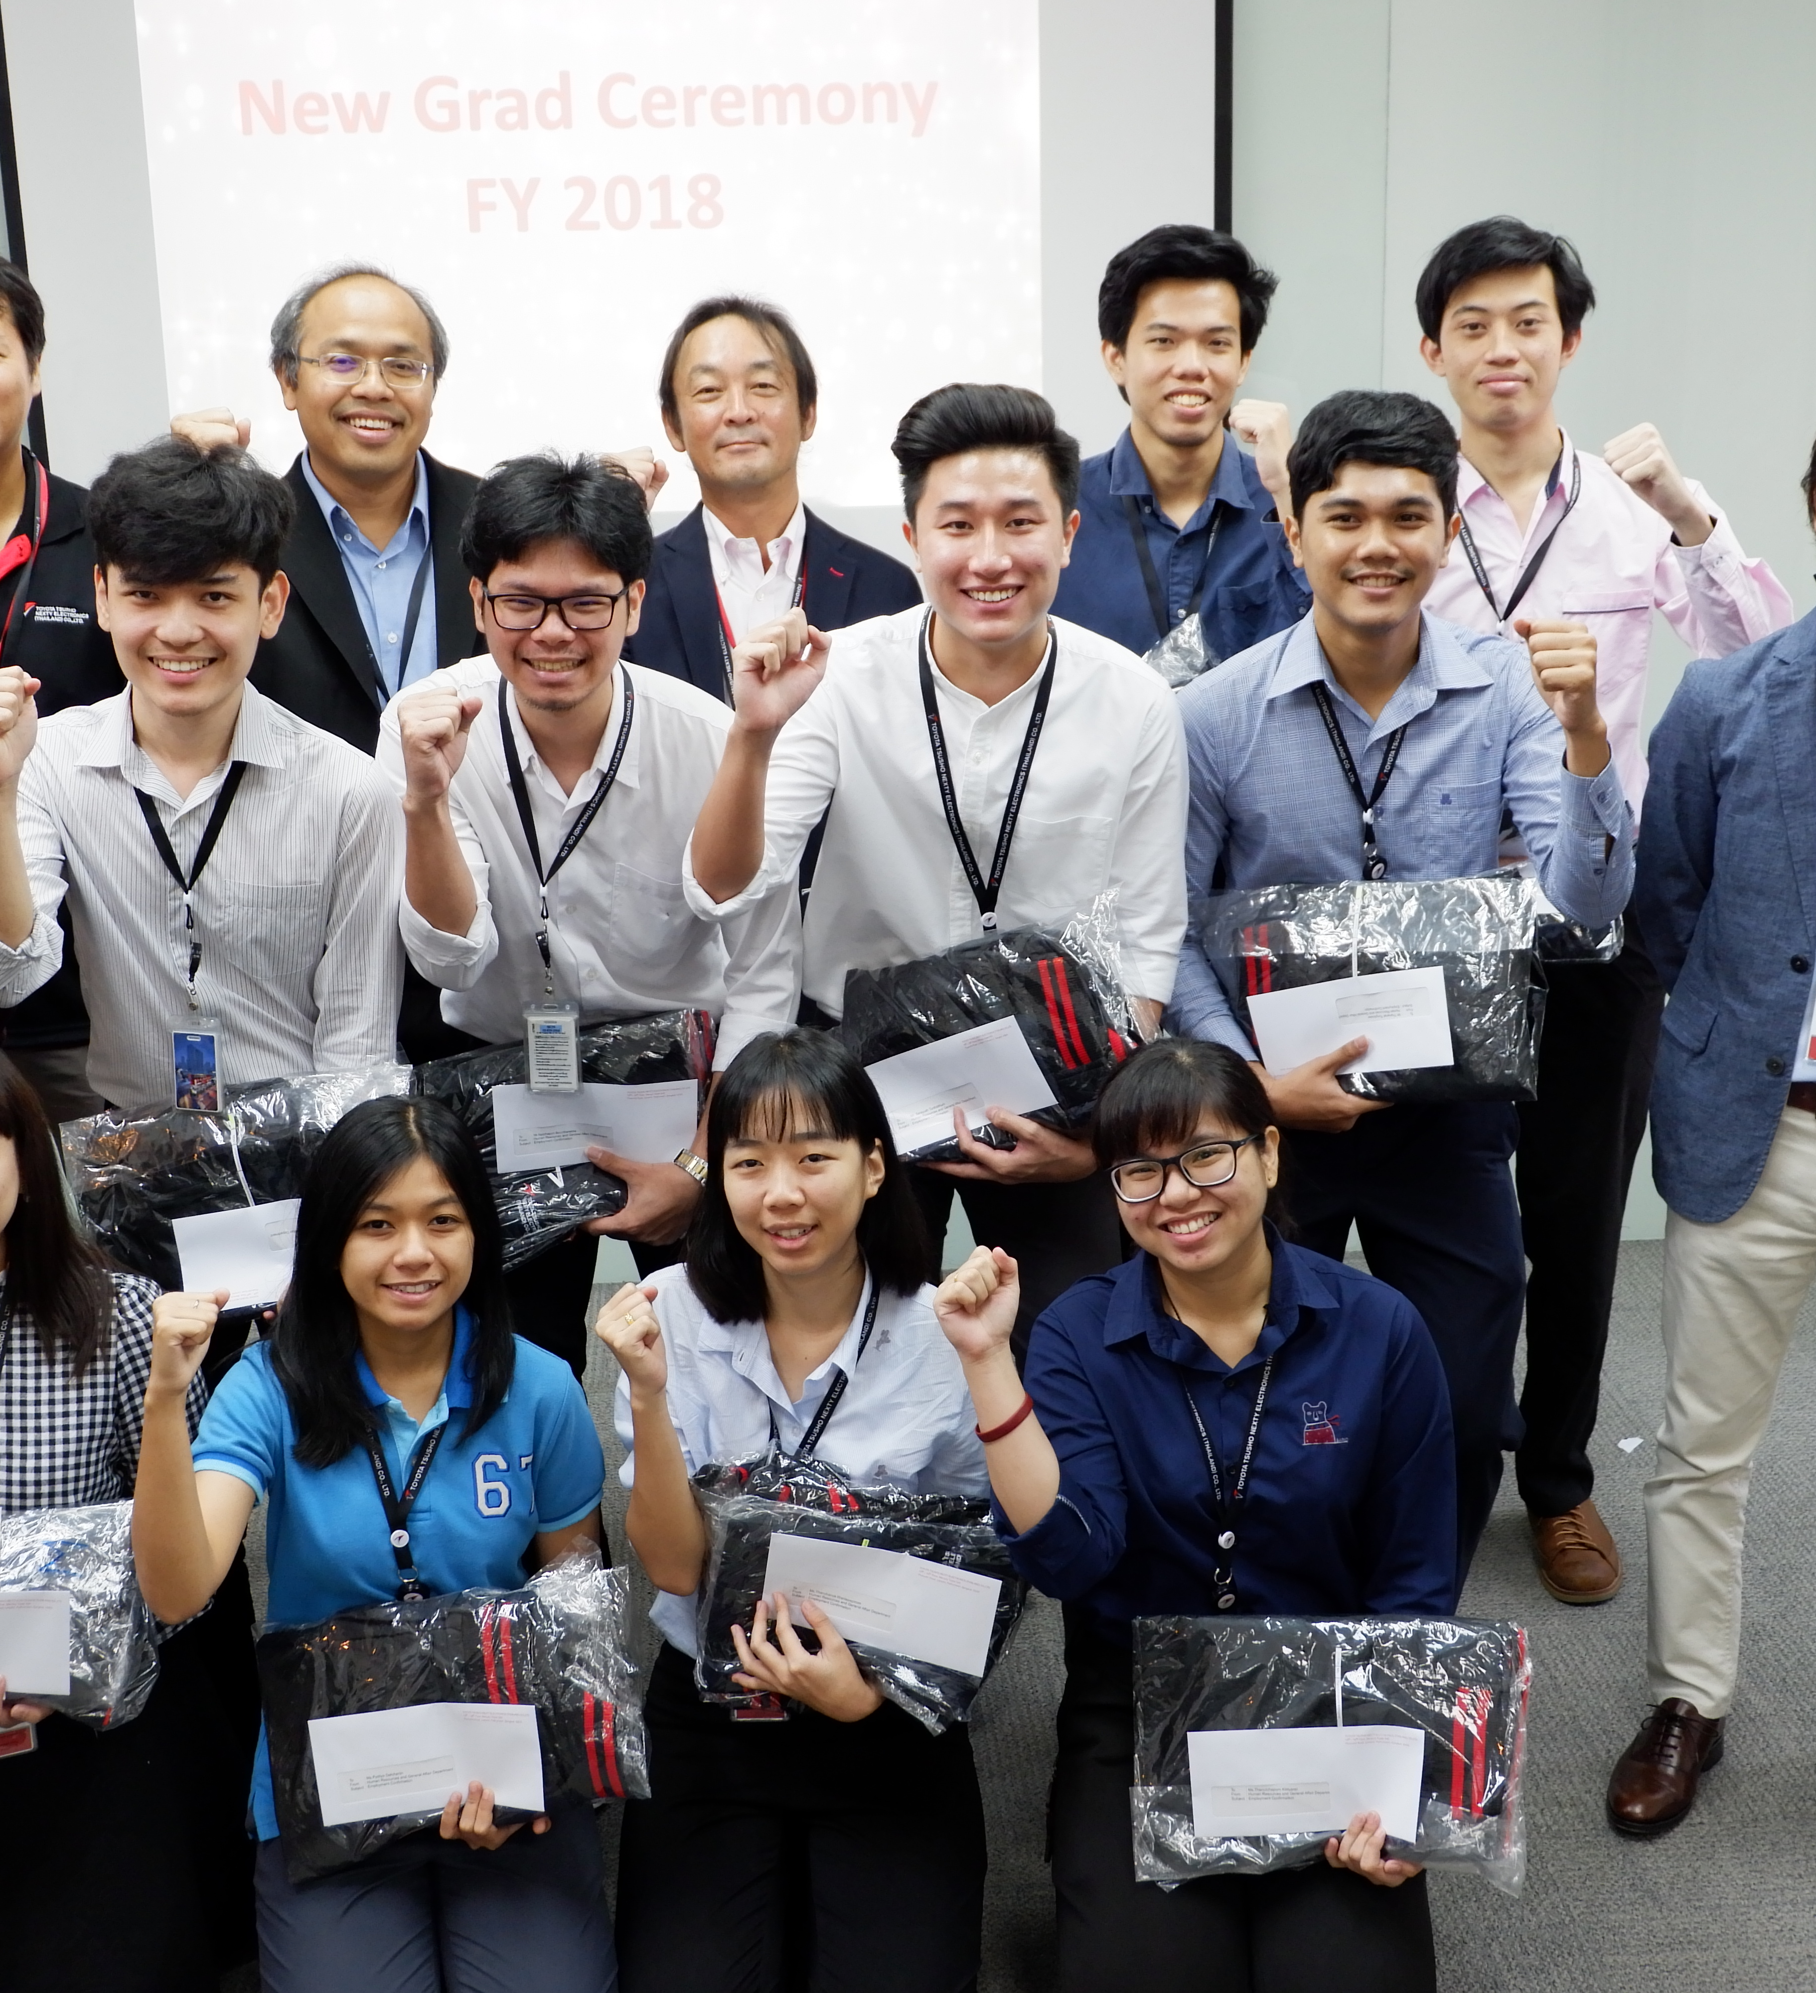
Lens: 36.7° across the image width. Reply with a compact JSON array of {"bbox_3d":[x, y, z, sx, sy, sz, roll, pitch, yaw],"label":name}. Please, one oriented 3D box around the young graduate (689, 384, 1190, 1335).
[{"bbox_3d":[0.048,0.143,3.188,0.570,1.620,0.520,-2,15,-3],"label":"young graduate"}]

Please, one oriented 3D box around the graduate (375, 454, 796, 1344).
[{"bbox_3d":[-0.331,0.176,3.120,0.480,1.590,0.550,-3,15,-6],"label":"graduate"}]

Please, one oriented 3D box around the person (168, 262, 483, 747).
[{"bbox_3d":[-0.661,-0.019,3.511,0.500,1.770,0.420,-3,15,-8],"label":"person"}]

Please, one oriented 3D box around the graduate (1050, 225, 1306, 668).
[{"bbox_3d":[0.349,-0.049,3.543,0.530,1.800,0.430,0,15,6],"label":"graduate"}]

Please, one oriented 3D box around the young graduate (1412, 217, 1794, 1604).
[{"bbox_3d":[0.863,-0.083,3.610,0.570,1.810,0.430,1,15,9],"label":"young graduate"}]

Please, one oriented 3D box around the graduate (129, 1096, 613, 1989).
[{"bbox_3d":[-0.462,0.570,2.666,0.450,1.060,0.620,-3,15,-8],"label":"graduate"}]

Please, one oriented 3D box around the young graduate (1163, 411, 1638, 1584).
[{"bbox_3d":[0.548,0.136,3.190,0.550,1.610,0.520,0,15,7],"label":"young graduate"}]

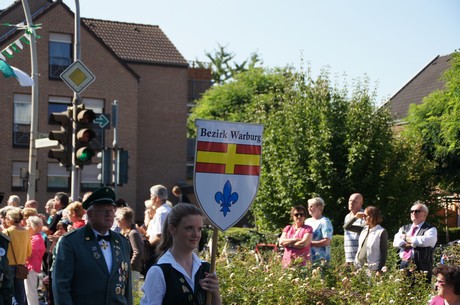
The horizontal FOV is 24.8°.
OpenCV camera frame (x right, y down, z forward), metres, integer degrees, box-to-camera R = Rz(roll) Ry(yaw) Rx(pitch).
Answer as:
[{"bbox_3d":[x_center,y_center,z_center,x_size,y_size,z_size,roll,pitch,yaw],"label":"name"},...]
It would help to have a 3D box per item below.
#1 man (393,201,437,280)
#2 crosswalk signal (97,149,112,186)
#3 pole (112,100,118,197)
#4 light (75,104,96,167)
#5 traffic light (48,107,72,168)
[{"bbox_3d":[2.093,1.399,11.800,0.520,1.740,0.370,-1,-4,35],"label":"man"},{"bbox_3d":[-3.240,0.395,27.000,0.330,0.920,0.260,-2,-4,45],"label":"crosswalk signal"},{"bbox_3d":[-2.951,0.865,27.000,0.110,4.400,0.110,1,-3,0],"label":"pole"},{"bbox_3d":[-2.293,-0.254,16.600,0.260,0.930,0.340,2,-3,-27],"label":"light"},{"bbox_3d":[-2.706,-0.224,16.700,0.340,0.930,0.260,2,-3,-22],"label":"traffic light"}]

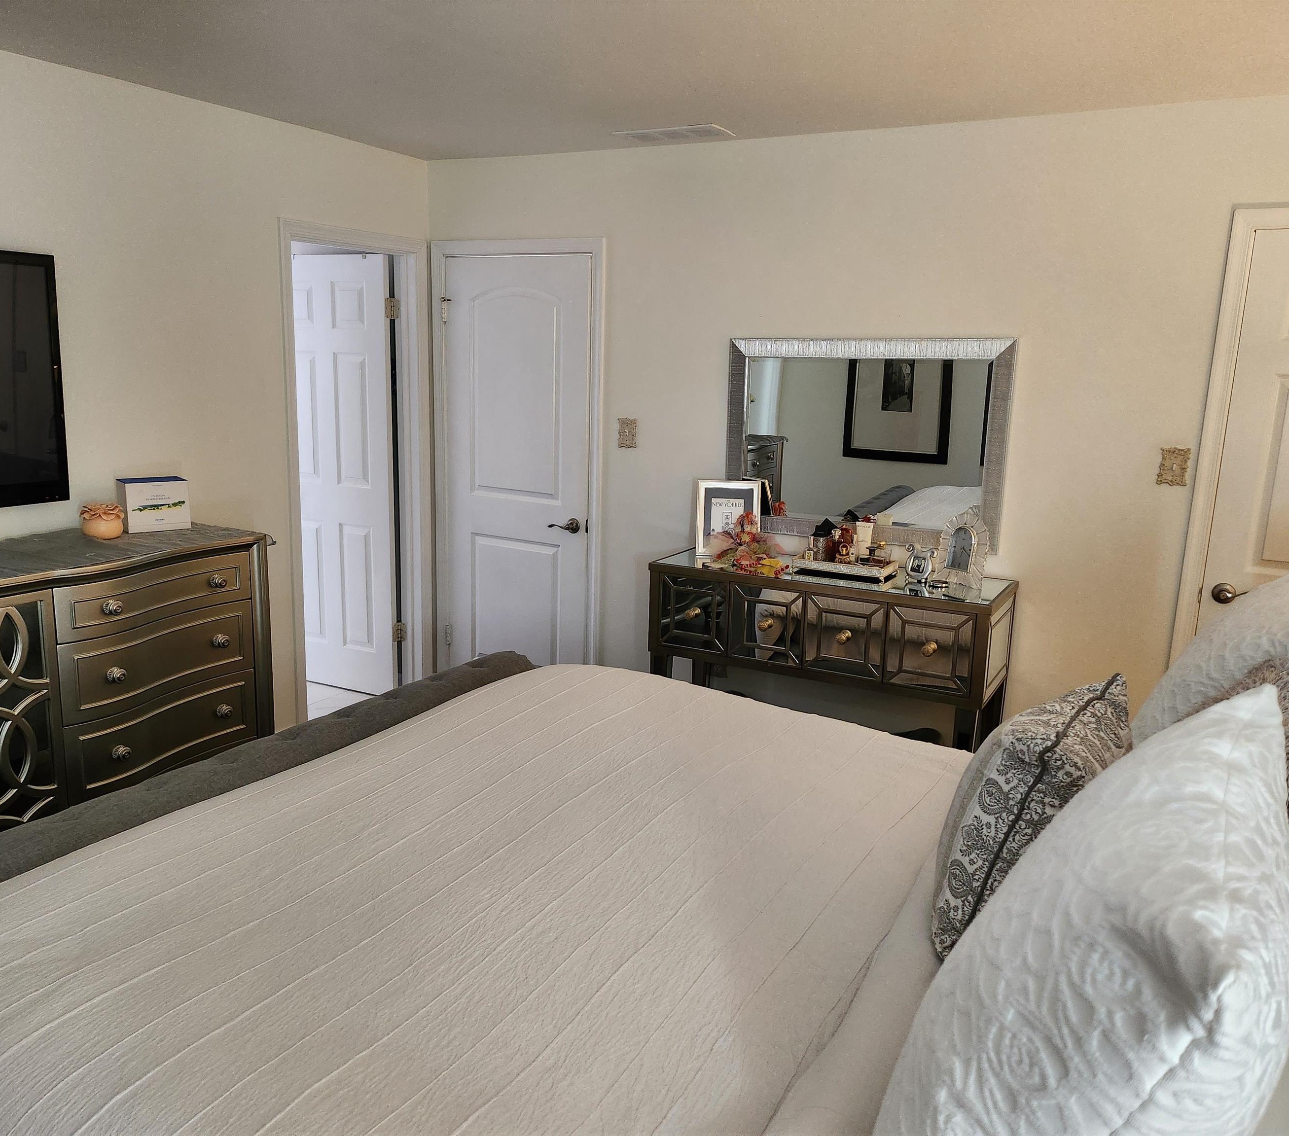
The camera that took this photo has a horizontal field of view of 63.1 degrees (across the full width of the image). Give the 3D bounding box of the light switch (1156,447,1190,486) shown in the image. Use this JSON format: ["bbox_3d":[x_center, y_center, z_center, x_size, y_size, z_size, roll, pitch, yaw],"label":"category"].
[{"bbox_3d":[1.725,-0.328,3.426,0.090,0.120,0.014,8,13,28],"label":"light switch"}]

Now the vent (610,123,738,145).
[{"bbox_3d":[0.107,-1.620,3.946,0.420,0.018,0.205,8,13,28],"label":"vent"}]

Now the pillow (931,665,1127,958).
[{"bbox_3d":[0.643,0.393,1.701,0.190,0.420,0.470,28,24,28],"label":"pillow"}]

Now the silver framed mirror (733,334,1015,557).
[{"bbox_3d":[0.794,-0.475,3.901,1.065,0.750,0.040,7,13,28],"label":"silver framed mirror"}]

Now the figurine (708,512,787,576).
[{"bbox_3d":[0.364,-0.095,3.773,0.260,0.190,0.170,3,12,8],"label":"figurine"}]

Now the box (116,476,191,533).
[{"bbox_3d":[-1.624,-0.211,3.479,0.192,0.159,0.115,-8,15,-39],"label":"box"}]

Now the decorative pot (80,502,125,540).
[{"bbox_3d":[-1.695,-0.150,3.310,0.125,0.108,0.125,2,12,0],"label":"decorative pot"}]

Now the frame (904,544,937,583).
[{"bbox_3d":[0.950,-0.018,3.646,0.095,0.128,0.045,12,15,40],"label":"frame"}]

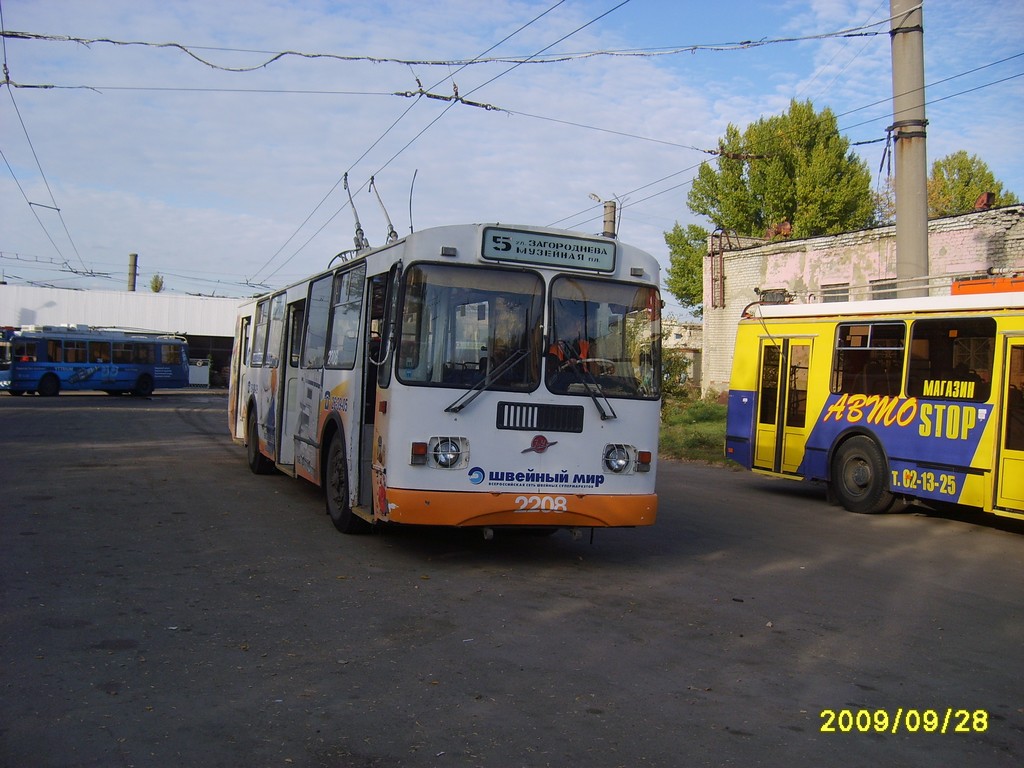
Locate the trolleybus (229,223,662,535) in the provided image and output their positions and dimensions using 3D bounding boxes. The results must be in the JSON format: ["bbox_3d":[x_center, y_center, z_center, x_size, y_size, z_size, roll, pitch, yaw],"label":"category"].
[{"bbox_3d":[-1.904,-0.086,14.058,2.520,3.030,11.800,4,0,-21],"label":"trolleybus"}]

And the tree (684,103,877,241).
[{"bbox_3d":[15.200,-7.200,60.000,10.800,18.500,10.500,3,0,0],"label":"tree"}]

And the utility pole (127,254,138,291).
[{"bbox_3d":[-29.500,-5.100,80.000,0.550,10.000,0.550,3,0,0],"label":"utility pole"}]

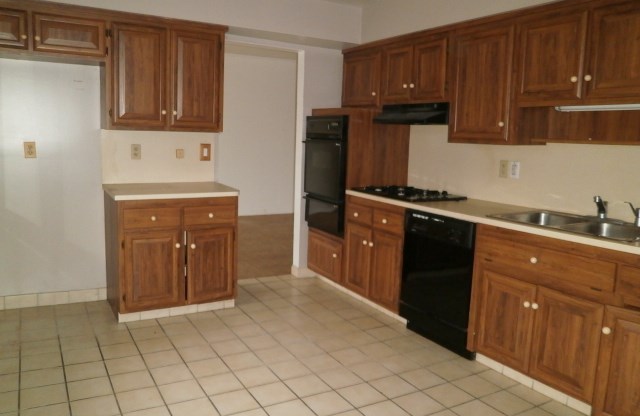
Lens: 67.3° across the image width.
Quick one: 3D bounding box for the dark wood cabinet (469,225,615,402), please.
[{"bbox_3d":[1.390,0.528,2.764,0.590,0.780,0.815,-1,8,-31],"label":"dark wood cabinet"}]

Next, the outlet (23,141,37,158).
[{"bbox_3d":[-2.050,-0.408,3.405,0.070,0.114,0.008,-2,10,-27],"label":"outlet"}]

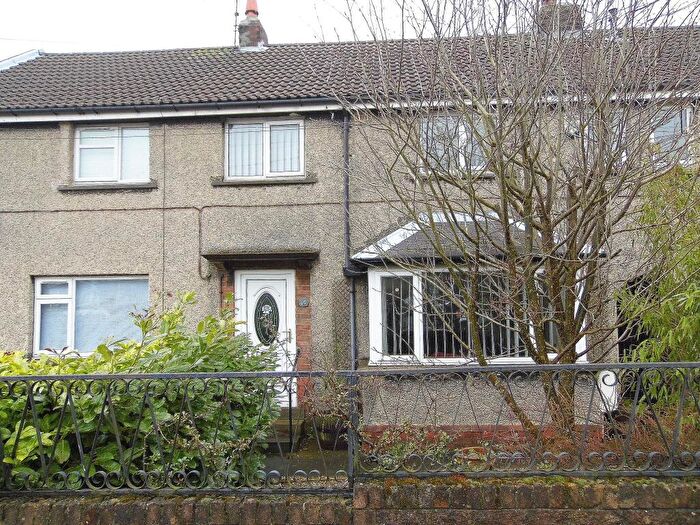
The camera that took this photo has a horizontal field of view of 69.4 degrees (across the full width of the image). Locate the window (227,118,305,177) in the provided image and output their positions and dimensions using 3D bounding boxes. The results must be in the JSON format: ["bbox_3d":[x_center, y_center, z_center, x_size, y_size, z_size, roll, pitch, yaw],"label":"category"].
[{"bbox_3d":[-1.360,-1.807,8.099,1.285,1.006,0.090,-1,-4,3],"label":"window"}]

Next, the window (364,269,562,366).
[{"bbox_3d":[1.739,0.751,7.223,2.918,1.319,0.700,-1,-4,3],"label":"window"}]

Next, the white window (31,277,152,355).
[{"bbox_3d":[-4.108,0.874,8.078,1.881,1.281,0.090,-1,-4,3],"label":"white window"}]

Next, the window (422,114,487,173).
[{"bbox_3d":[1.693,-1.840,7.915,1.192,0.944,0.090,-1,-4,3],"label":"window"}]

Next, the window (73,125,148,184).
[{"bbox_3d":[-3.855,-1.747,8.247,1.269,0.967,0.090,-1,-4,3],"label":"window"}]

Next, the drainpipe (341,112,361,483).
[{"bbox_3d":[0.007,0.245,7.700,0.200,5.164,0.130,-1,-4,3],"label":"drainpipe"}]

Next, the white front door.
[{"bbox_3d":[-1.300,1.171,7.881,0.956,2.105,0.100,-1,-4,3],"label":"white front door"}]

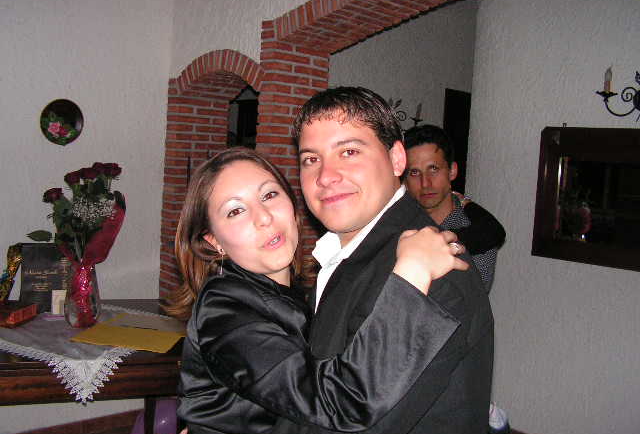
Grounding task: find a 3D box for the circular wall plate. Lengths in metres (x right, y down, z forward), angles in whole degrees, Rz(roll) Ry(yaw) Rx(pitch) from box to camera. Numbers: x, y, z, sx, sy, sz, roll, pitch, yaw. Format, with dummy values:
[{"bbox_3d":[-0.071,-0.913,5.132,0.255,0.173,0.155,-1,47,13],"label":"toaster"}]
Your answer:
[{"bbox_3d":[-1.344,-0.491,3.470,0.235,0.240,0.027,-1,6,-43],"label":"circular wall plate"}]

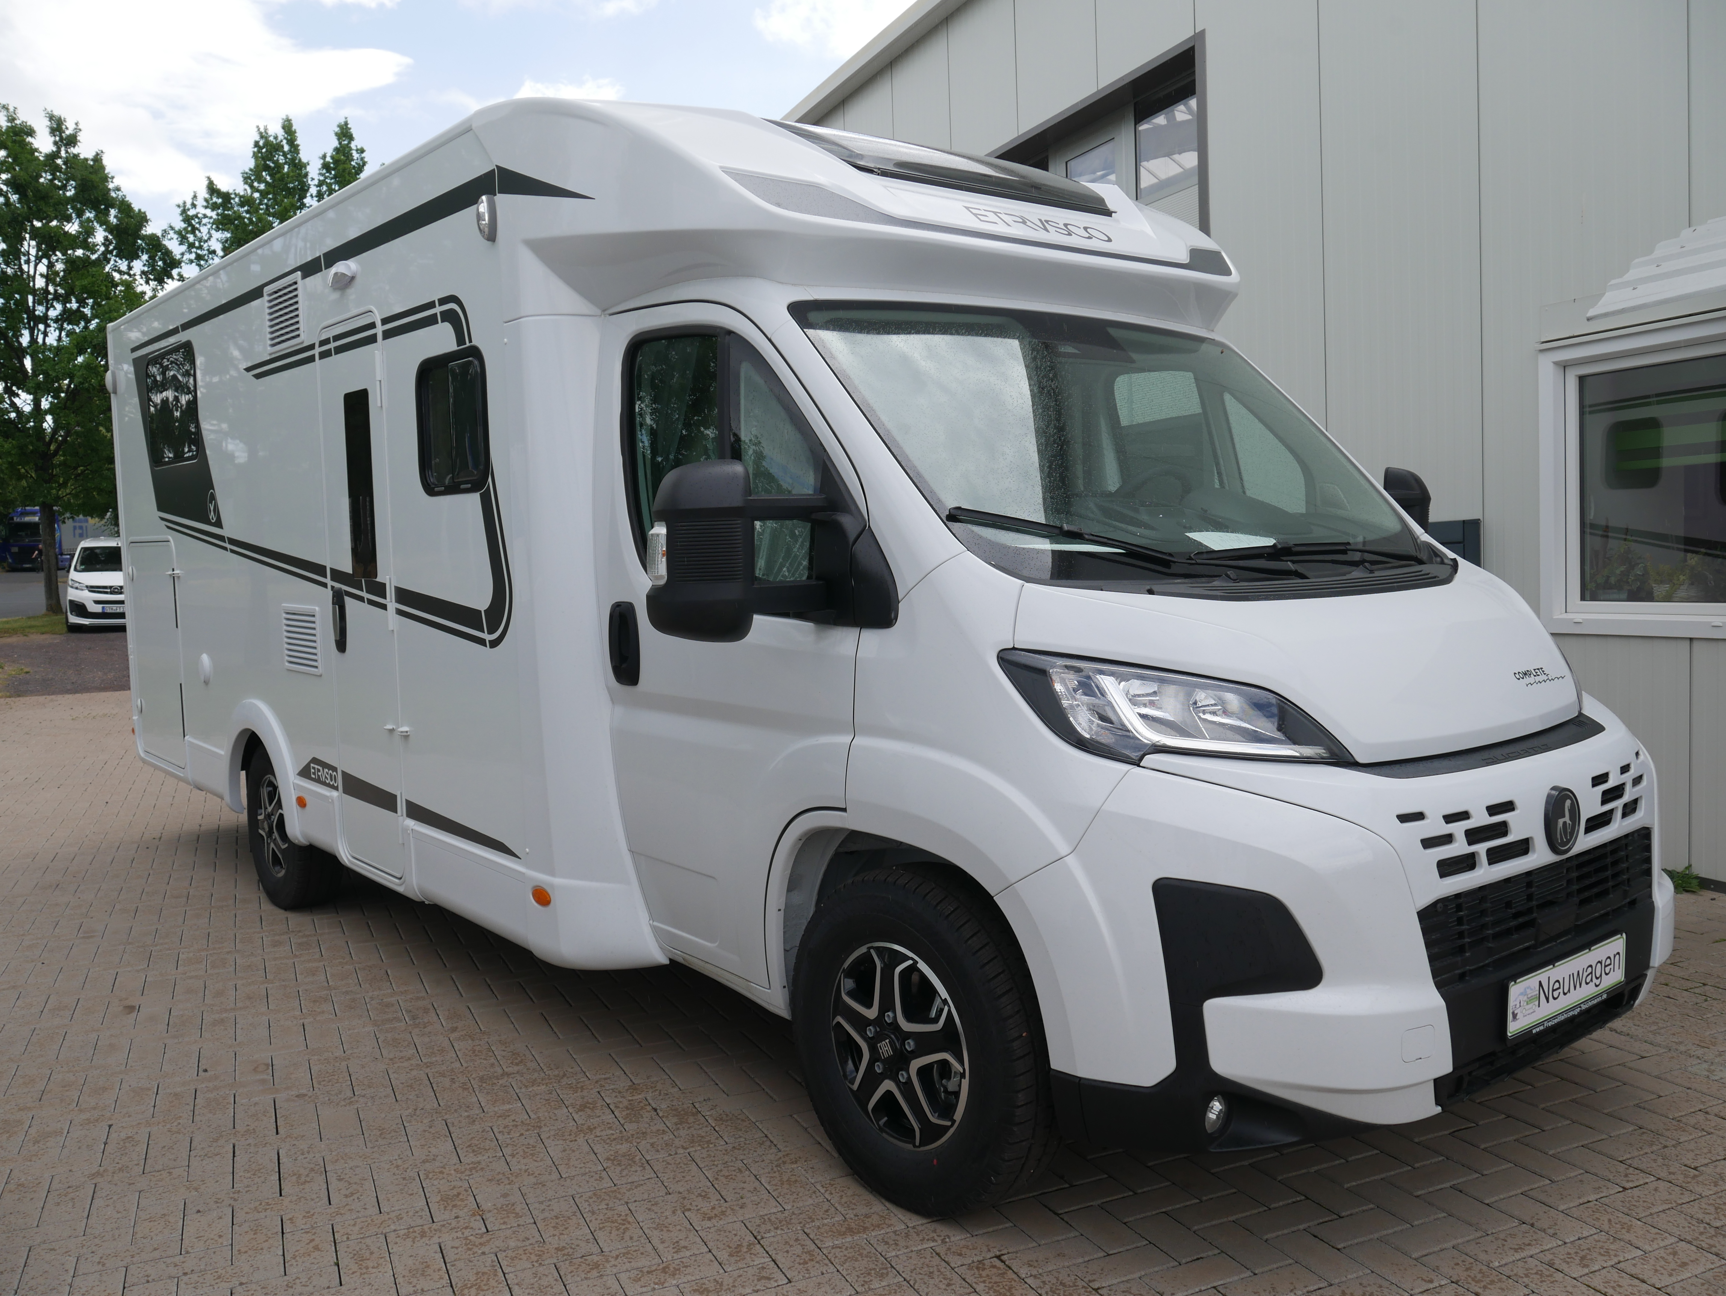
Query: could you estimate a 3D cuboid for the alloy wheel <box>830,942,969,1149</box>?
[{"bbox_3d":[0.129,0.855,3.074,0.160,0.438,0.438,-5,6,-39],"label":"alloy wheel"}]

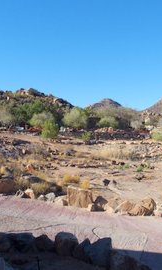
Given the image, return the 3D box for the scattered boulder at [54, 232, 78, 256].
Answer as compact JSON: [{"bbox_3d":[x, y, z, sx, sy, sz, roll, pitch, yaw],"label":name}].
[{"bbox_3d":[-0.196,1.384,3.680,0.300,0.260,0.270,0,1,-2],"label":"scattered boulder"}]

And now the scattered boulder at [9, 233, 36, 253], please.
[{"bbox_3d":[-1.025,1.883,5.100,0.442,0.336,0.342,0,2,0],"label":"scattered boulder"}]

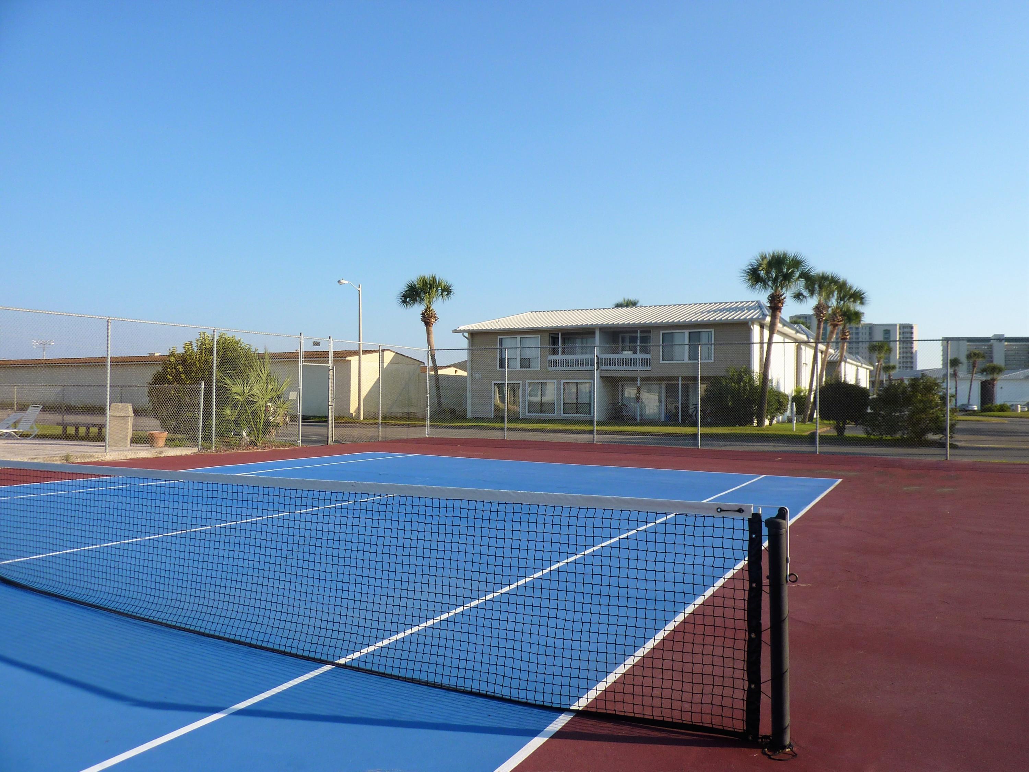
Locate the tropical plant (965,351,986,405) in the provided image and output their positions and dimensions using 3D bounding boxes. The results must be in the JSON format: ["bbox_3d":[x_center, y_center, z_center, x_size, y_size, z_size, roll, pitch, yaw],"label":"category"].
[{"bbox_3d":[73.828,-1.030,119.000,3.347,9.655,3.300,0,-1,0],"label":"tropical plant"}]

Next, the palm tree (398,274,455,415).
[{"bbox_3d":[-6.041,-2.814,51.000,3.972,9.765,3.800,0,-1,0],"label":"palm tree"}]

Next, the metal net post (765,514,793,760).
[{"bbox_3d":[1.165,1.095,3.280,0.115,1.050,0.110,0,-1,0],"label":"metal net post"}]

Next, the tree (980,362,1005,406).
[{"bbox_3d":[73.377,-0.062,114.000,3.823,7.153,3.700,0,-1,0],"label":"tree"}]

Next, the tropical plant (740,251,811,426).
[{"bbox_3d":[13.691,-2.458,39.000,3.713,9.218,3.700,0,-1,0],"label":"tropical plant"}]

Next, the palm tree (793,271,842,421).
[{"bbox_3d":[19.168,-2.517,47.000,3.101,9.559,3.300,0,-1,0],"label":"palm tree"}]

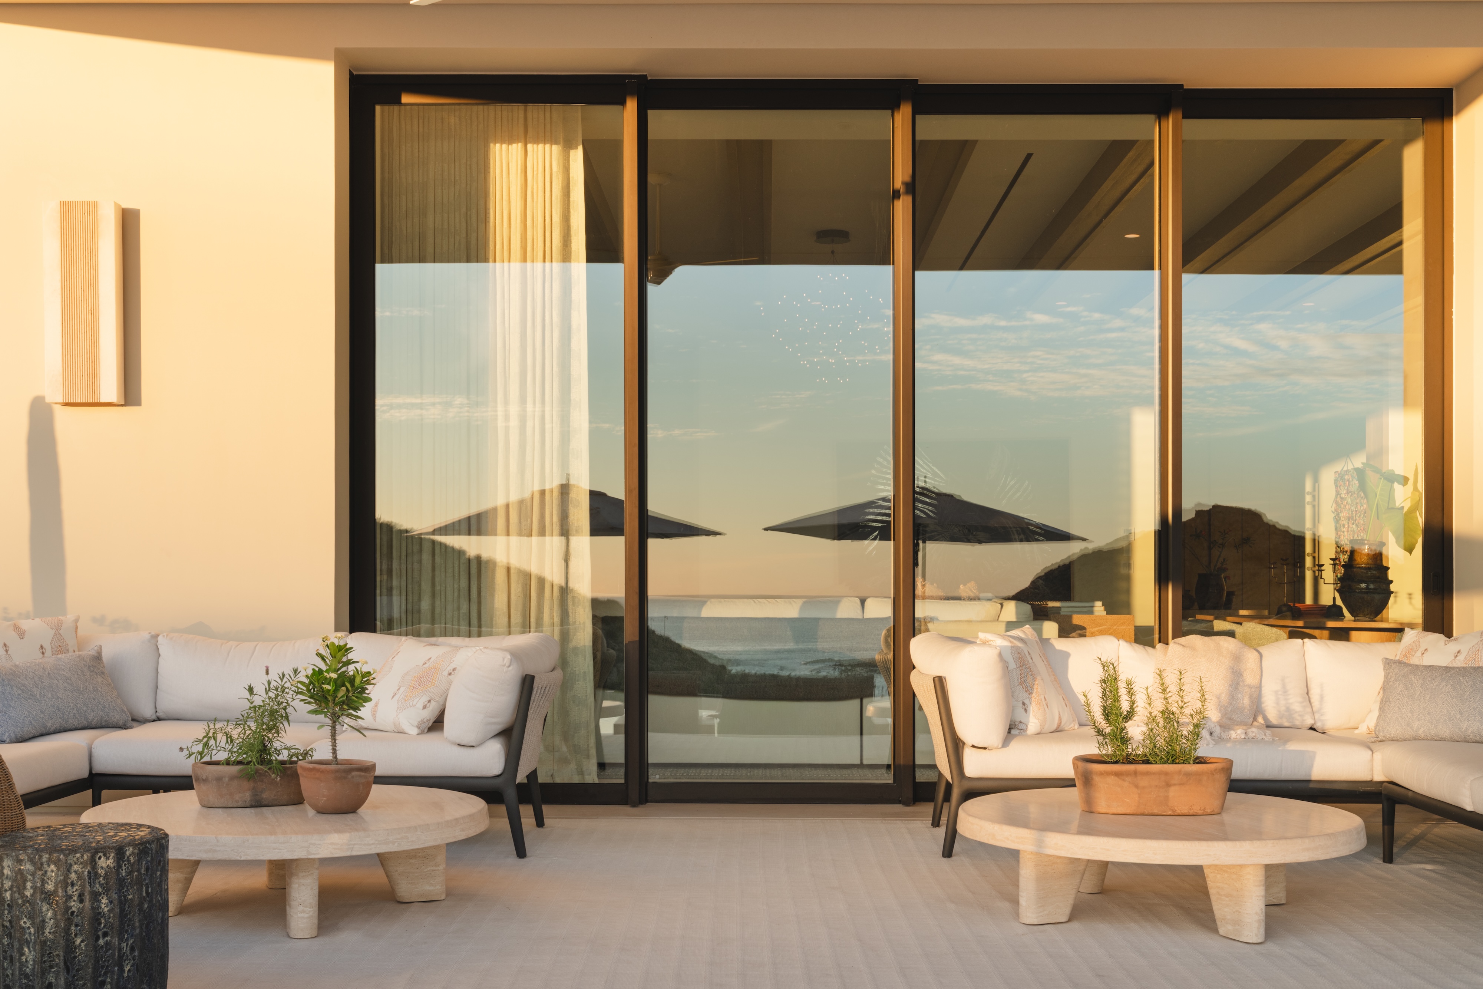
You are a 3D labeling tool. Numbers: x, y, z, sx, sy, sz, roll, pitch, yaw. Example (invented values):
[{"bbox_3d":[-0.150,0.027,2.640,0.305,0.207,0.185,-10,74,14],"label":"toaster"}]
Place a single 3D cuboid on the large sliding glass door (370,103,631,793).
[{"bbox_3d":[-1.099,-0.236,7.460,1.200,3.170,0.080,0,0,0],"label":"large sliding glass door"}]

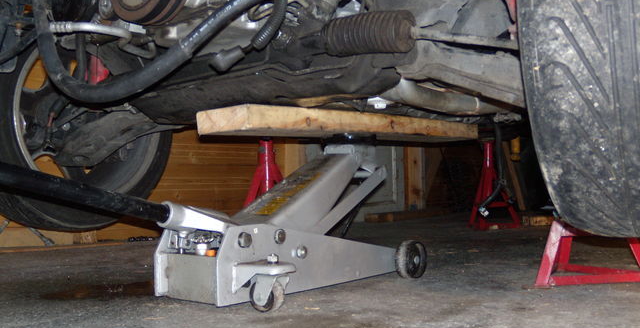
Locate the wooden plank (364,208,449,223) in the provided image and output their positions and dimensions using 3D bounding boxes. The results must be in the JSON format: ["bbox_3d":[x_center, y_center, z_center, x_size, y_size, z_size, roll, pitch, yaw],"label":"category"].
[{"bbox_3d":[0.566,0.307,4.114,0.156,0.047,0.950,-1,-1,29],"label":"wooden plank"}]

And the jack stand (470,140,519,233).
[{"bbox_3d":[0.827,0.095,3.225,0.230,0.432,0.250,0,-1,-10],"label":"jack stand"}]

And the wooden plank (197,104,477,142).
[{"bbox_3d":[0.117,-0.089,1.672,0.143,0.046,0.970,-4,-2,39],"label":"wooden plank"}]

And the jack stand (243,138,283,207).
[{"bbox_3d":[-0.175,0.102,2.204,0.250,0.375,0.230,0,-1,14],"label":"jack stand"}]

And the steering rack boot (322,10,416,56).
[{"bbox_3d":[0.073,-0.192,0.985,0.152,0.061,0.061,5,2,38],"label":"steering rack boot"}]

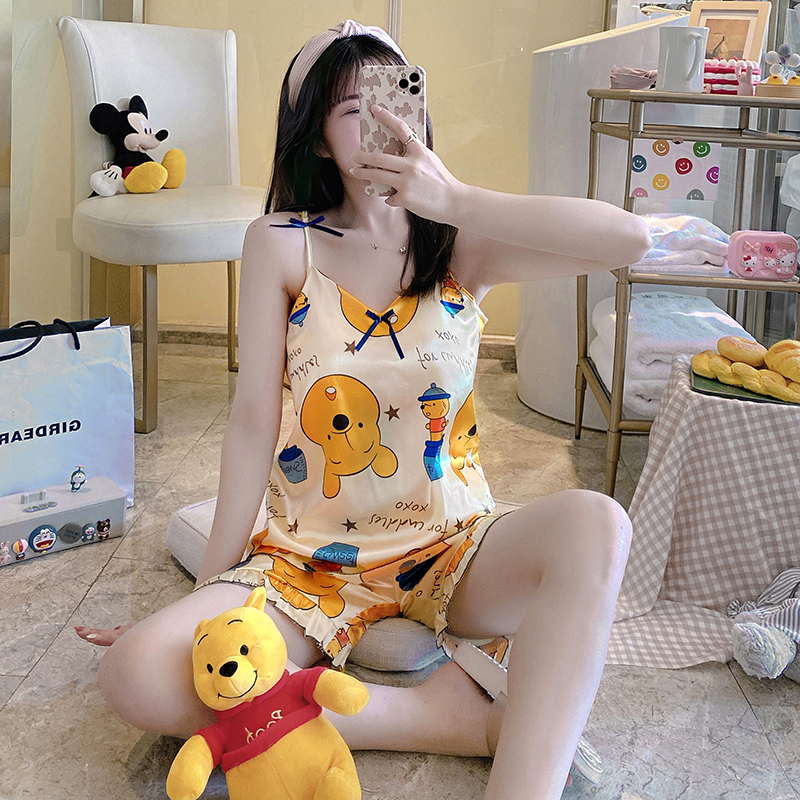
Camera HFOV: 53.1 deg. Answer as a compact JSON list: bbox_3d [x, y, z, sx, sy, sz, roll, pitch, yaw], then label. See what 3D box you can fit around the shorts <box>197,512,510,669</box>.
[{"bbox_3d":[-0.064,0.238,1.080,0.390,0.200,0.300,1,16,-2],"label":"shorts"}]

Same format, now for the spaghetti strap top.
[{"bbox_3d":[-0.040,-0.010,1.110,0.320,0.490,0.210,1,10,0],"label":"spaghetti strap top"}]

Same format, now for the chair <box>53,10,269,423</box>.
[{"bbox_3d":[-0.533,-0.463,2.000,0.480,0.940,0.580,-7,19,-29],"label":"chair"}]

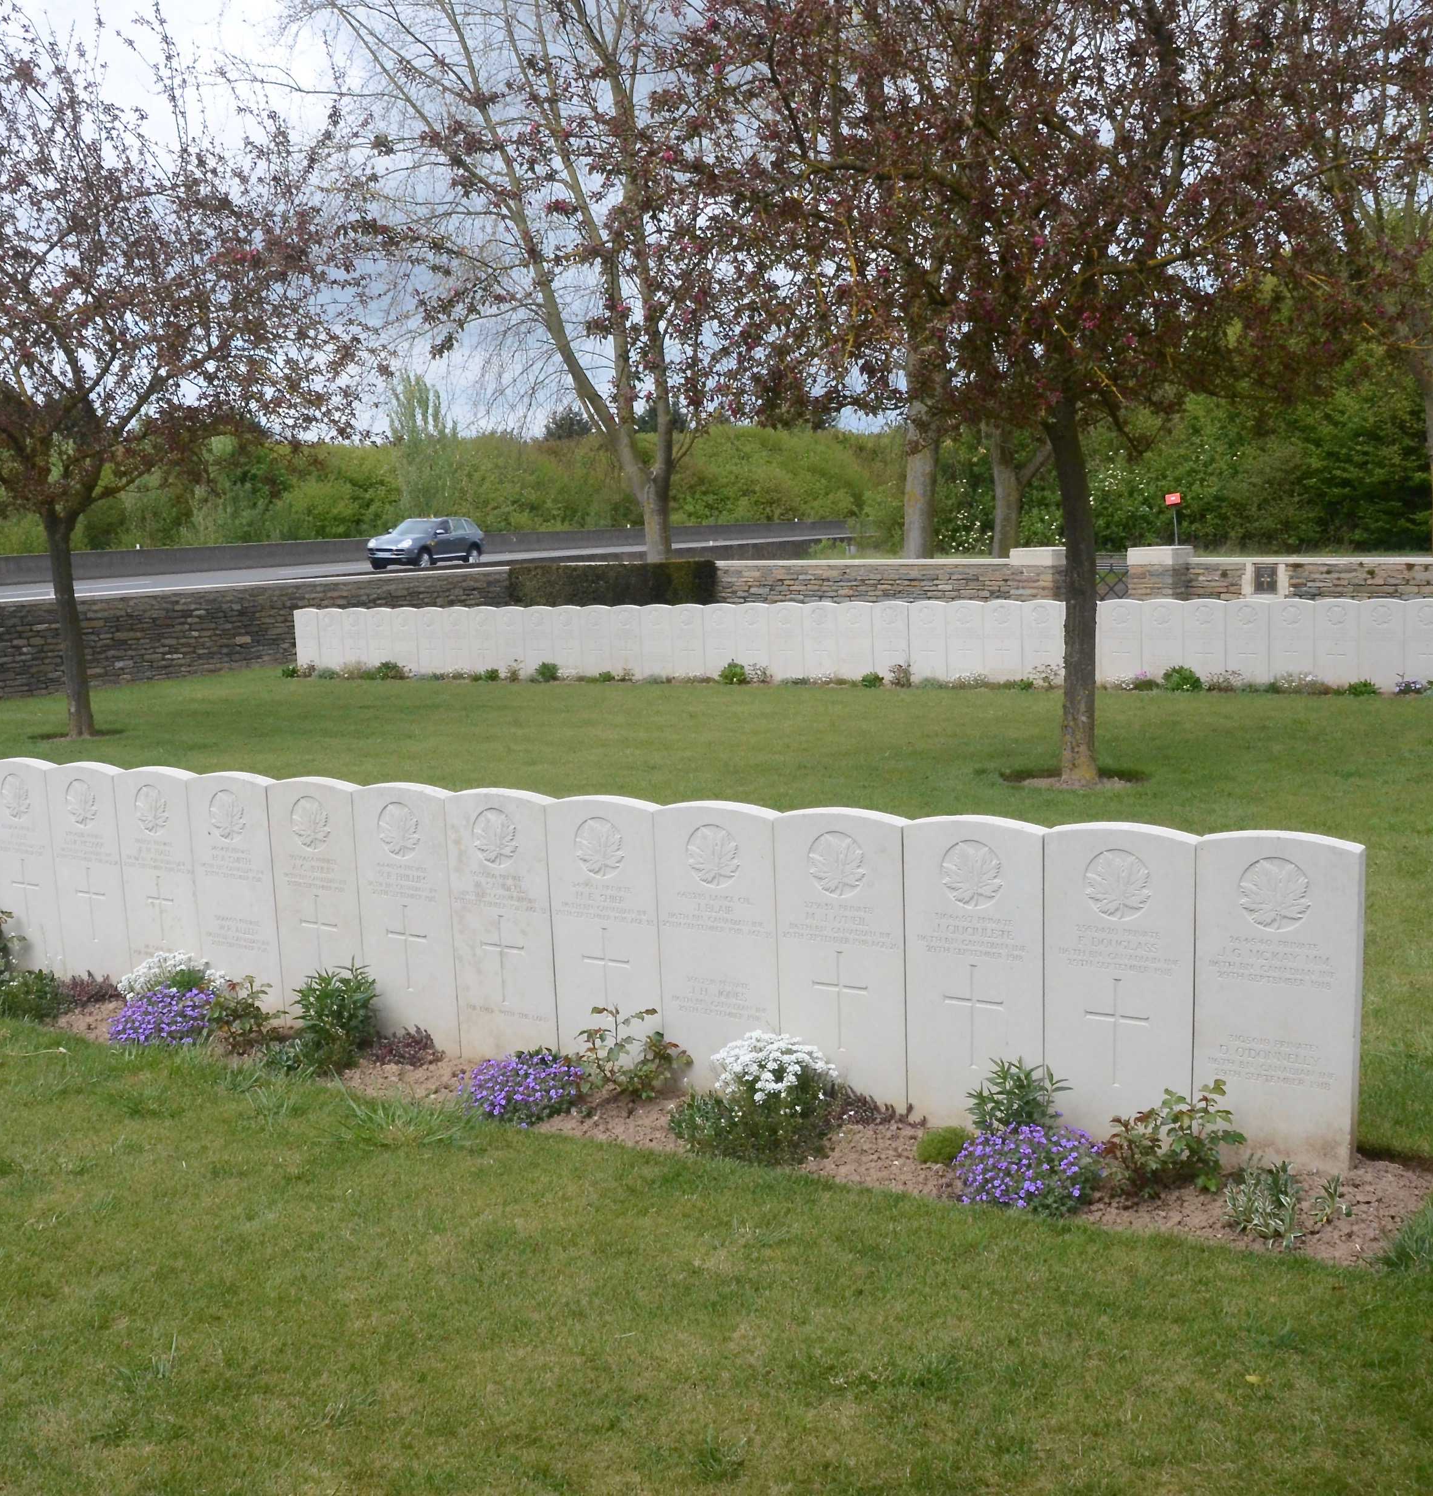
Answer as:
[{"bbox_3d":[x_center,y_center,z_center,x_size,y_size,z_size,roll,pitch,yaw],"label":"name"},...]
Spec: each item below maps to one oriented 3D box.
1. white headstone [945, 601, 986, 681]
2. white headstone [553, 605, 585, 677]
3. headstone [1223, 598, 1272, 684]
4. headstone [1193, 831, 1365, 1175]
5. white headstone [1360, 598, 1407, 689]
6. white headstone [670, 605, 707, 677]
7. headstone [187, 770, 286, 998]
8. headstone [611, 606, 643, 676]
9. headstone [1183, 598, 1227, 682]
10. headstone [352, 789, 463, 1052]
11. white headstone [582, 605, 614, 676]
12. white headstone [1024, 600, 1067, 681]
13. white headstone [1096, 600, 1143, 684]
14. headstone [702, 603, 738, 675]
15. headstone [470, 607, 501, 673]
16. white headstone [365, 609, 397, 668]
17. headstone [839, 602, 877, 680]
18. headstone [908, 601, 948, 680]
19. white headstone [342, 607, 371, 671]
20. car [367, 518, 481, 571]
[{"bbox_3d":[2.393,-1.003,16.186,0.381,0.813,0.076,2,9,30],"label":"white headstone"},{"bbox_3d":[-1.585,-1.161,18.554,0.381,0.825,0.078,3,10,30],"label":"white headstone"},{"bbox_3d":[4.713,-0.914,14.958,0.381,0.825,0.078,3,10,30],"label":"headstone"},{"bbox_3d":[1.329,0.593,3.994,0.381,0.790,0.078,3,10,31],"label":"headstone"},{"bbox_3d":[5.644,-0.868,14.303,0.381,0.813,0.076,2,9,30],"label":"white headstone"},{"bbox_3d":[-0.251,-1.111,17.794,0.381,0.825,0.078,3,10,30],"label":"white headstone"},{"bbox_3d":[-1.600,0.490,5.721,0.380,0.830,0.076,3,10,31],"label":"headstone"},{"bbox_3d":[-0.919,-1.129,18.094,0.381,0.800,0.078,2,9,30],"label":"headstone"},{"bbox_3d":[4.340,-0.916,14.984,0.380,0.800,0.076,3,10,30],"label":"headstone"},{"bbox_3d":[-0.957,0.529,5.339,0.381,0.835,0.078,2,9,30],"label":"headstone"},{"bbox_3d":[-1.252,-1.149,18.364,0.381,0.825,0.078,3,10,30],"label":"white headstone"},{"bbox_3d":[3.040,-0.970,15.731,0.380,0.800,0.076,3,10,30],"label":"white headstone"},{"bbox_3d":[3.726,-0.965,15.479,0.381,0.780,0.078,2,9,30],"label":"white headstone"},{"bbox_3d":[0.071,-1.093,17.526,0.381,0.813,0.076,2,9,30],"label":"headstone"},{"bbox_3d":[-2.582,-1.198,19.124,0.381,0.825,0.078,3,10,30],"label":"headstone"},{"bbox_3d":[-3.898,-1.238,19.801,0.381,0.800,0.078,2,9,30],"label":"white headstone"},{"bbox_3d":[1.400,-1.042,16.760,0.381,0.813,0.076,2,9,30],"label":"headstone"},{"bbox_3d":[2.055,-1.010,16.295,0.380,0.800,0.076,3,10,30],"label":"headstone"},{"bbox_3d":[-4.216,-1.259,20.022,0.381,0.780,0.078,2,9,30],"label":"white headstone"},{"bbox_3d":[-9.528,-6.758,55.790,1.940,1.700,4.780,2,8,25],"label":"car"}]

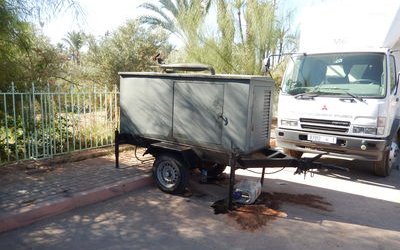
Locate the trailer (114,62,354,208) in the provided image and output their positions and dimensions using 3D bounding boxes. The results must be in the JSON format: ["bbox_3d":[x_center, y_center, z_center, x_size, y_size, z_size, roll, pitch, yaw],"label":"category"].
[{"bbox_3d":[0.351,0.050,4.557,3.621,2.022,1.252,7,10,33],"label":"trailer"}]

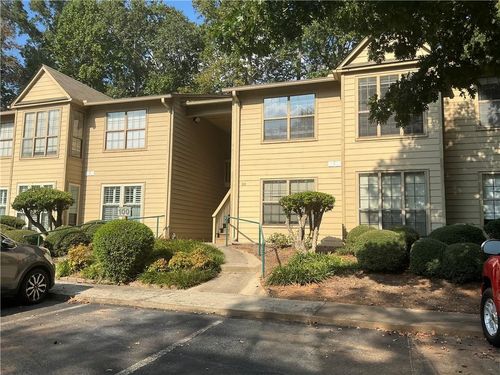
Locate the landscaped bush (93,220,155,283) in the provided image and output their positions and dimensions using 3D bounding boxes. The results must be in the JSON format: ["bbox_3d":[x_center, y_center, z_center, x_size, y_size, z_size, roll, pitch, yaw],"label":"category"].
[{"bbox_3d":[-3.159,1.579,10.100,1.500,1.510,1.450,-1,-7,19],"label":"landscaped bush"}]

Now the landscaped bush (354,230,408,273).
[{"bbox_3d":[3.211,1.562,9.950,1.260,1.010,1.200,-1,-7,19],"label":"landscaped bush"}]

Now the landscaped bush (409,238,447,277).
[{"bbox_3d":[4.182,1.643,9.500,0.950,0.880,0.950,-1,-7,19],"label":"landscaped bush"}]

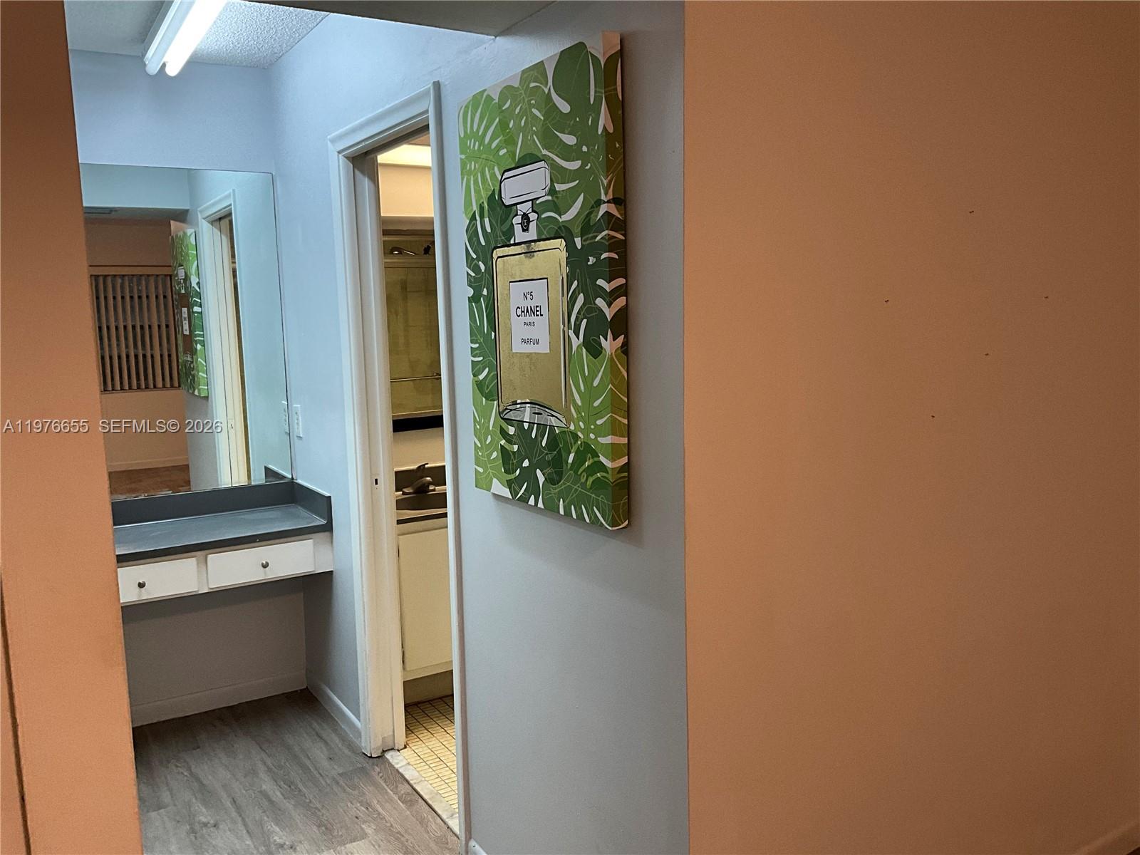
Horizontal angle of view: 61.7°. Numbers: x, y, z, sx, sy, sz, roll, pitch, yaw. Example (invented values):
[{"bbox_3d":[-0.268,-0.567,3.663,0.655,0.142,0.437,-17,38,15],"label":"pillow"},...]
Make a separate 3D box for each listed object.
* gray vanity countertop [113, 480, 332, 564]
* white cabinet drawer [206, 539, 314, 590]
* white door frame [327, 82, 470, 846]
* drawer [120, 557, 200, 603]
[{"bbox_3d":[-1.369,0.337,3.438,0.900,0.131,0.453,-6,8,-31],"label":"gray vanity countertop"},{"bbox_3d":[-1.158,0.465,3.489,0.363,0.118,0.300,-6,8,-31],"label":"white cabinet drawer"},{"bbox_3d":[-0.466,0.138,2.879,0.143,2.090,0.860,-6,8,-31],"label":"white door frame"},{"bbox_3d":[-1.500,0.500,3.287,0.363,0.118,0.300,-6,8,-31],"label":"drawer"}]

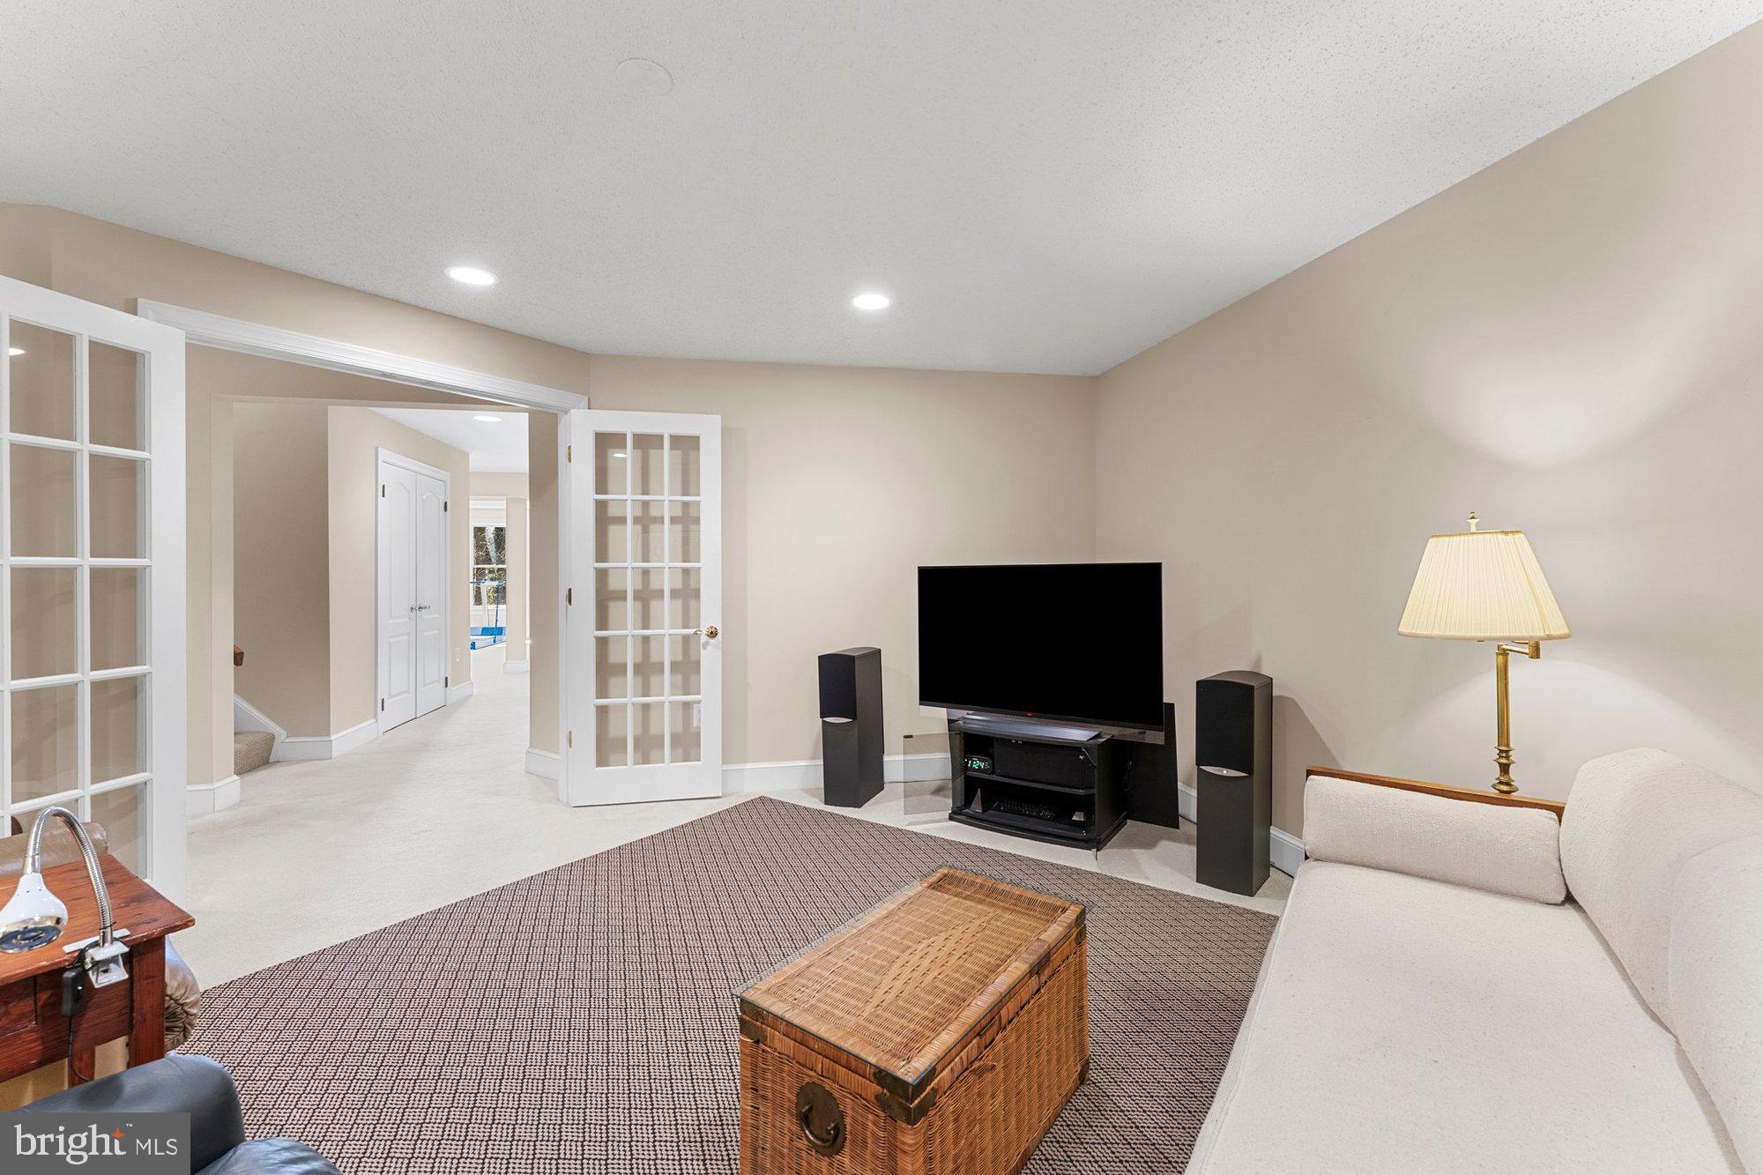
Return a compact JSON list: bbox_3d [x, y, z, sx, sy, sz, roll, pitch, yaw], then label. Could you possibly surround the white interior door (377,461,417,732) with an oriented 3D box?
[{"bbox_3d":[-3.866,0.085,5.449,0.050,2.040,0.590,0,1,-11],"label":"white interior door"}]

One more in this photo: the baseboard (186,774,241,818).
[{"bbox_3d":[-3.486,1.078,3.583,0.140,0.145,0.220,0,1,-12],"label":"baseboard"}]

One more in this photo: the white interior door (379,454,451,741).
[{"bbox_3d":[-3.926,0.035,5.735,0.100,2.150,1.240,0,1,-11],"label":"white interior door"}]

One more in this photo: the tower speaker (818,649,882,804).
[{"bbox_3d":[-0.149,0.738,3.710,0.205,0.800,0.340,0,1,20],"label":"tower speaker"}]

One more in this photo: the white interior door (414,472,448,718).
[{"bbox_3d":[-3.976,0.075,6.011,0.050,2.040,0.560,0,1,-11],"label":"white interior door"}]

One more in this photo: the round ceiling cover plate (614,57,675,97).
[{"bbox_3d":[-0.567,-1.217,1.641,0.131,0.013,0.131,0,1,0],"label":"round ceiling cover plate"}]

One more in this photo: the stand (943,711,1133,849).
[{"bbox_3d":[0.747,0.910,3.333,0.730,0.465,0.460,1,1,33],"label":"stand"}]

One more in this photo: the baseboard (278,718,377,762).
[{"bbox_3d":[-3.816,1.058,4.779,0.310,0.140,0.650,0,1,-12],"label":"baseboard"}]

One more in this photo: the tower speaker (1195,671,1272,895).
[{"bbox_3d":[1.392,0.753,2.709,0.205,0.800,0.280,1,1,39],"label":"tower speaker"}]

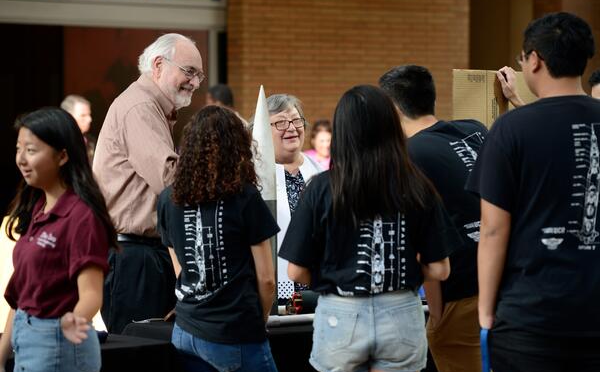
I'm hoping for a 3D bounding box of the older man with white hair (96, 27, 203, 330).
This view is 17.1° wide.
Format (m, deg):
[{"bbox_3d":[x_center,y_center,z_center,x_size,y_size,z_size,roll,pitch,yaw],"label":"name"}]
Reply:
[{"bbox_3d":[-0.520,0.370,6.950,0.480,1.790,0.520,0,1,15],"label":"older man with white hair"}]

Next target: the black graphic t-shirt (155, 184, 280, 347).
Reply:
[{"bbox_3d":[-0.292,0.257,7.000,0.430,0.580,0.290,0,1,21],"label":"black graphic t-shirt"}]

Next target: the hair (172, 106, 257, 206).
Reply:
[{"bbox_3d":[-0.299,-0.103,7.000,0.270,0.350,0.260,0,1,7],"label":"hair"}]

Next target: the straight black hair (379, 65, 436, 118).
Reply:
[{"bbox_3d":[0.363,-0.319,6.750,0.170,0.190,0.210,-1,-10,-43],"label":"straight black hair"}]

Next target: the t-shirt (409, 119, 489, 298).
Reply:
[{"bbox_3d":[0.508,0.079,6.750,0.480,0.640,0.330,-1,1,-37],"label":"t-shirt"}]

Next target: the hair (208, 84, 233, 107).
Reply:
[{"bbox_3d":[-0.502,-0.573,12.800,0.190,0.170,0.160,0,1,22],"label":"hair"}]

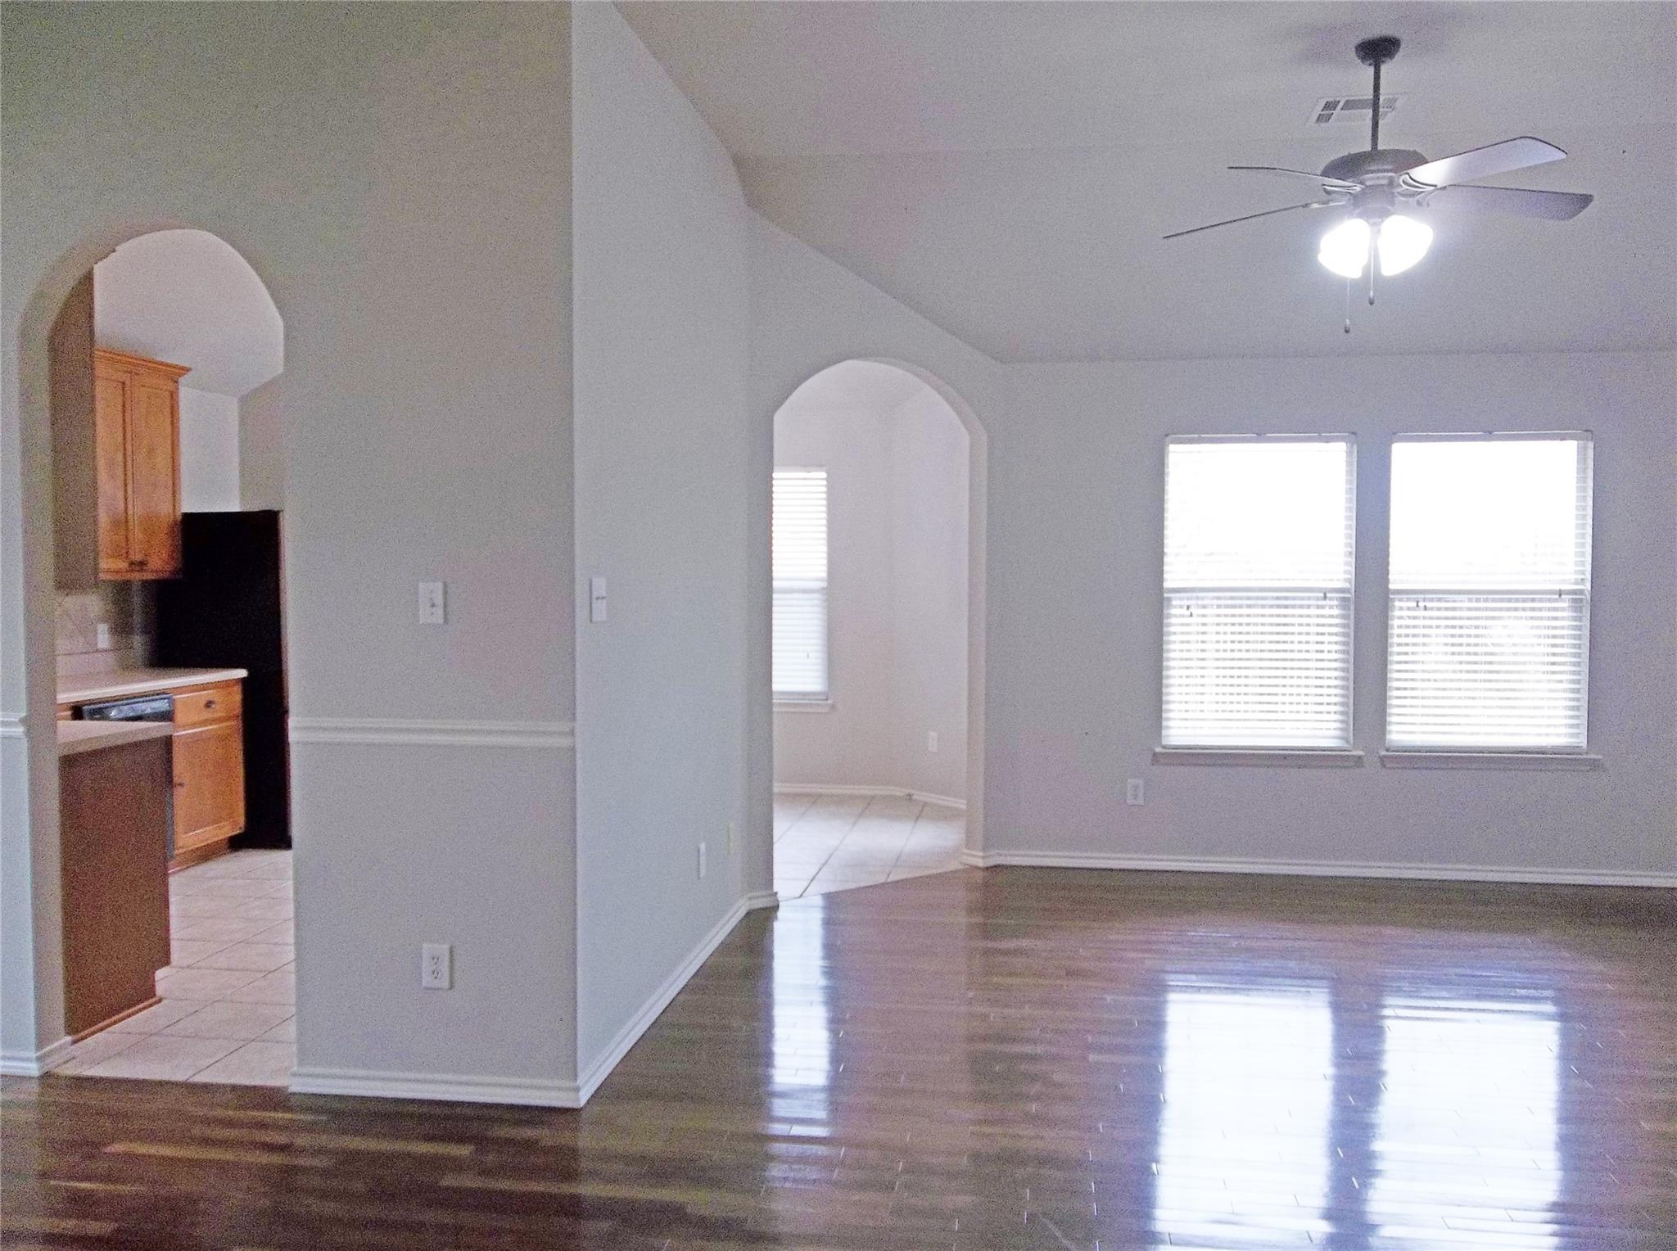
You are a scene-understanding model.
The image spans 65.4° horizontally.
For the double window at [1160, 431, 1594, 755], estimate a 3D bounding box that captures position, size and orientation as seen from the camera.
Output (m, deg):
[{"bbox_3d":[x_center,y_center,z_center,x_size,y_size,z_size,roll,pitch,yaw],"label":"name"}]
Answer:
[{"bbox_3d":[2.503,-0.163,6.133,1.925,1.500,0.110,0,2,8],"label":"double window"}]

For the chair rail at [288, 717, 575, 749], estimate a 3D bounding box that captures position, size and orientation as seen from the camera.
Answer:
[{"bbox_3d":[-1.089,0.288,3.461,0.800,0.066,0.022,0,2,8],"label":"chair rail"}]

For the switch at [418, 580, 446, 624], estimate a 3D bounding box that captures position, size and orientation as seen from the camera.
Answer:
[{"bbox_3d":[-1.078,-0.058,3.451,0.070,0.114,0.015,0,2,8],"label":"switch"}]

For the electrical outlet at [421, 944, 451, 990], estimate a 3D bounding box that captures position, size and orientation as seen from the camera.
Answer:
[{"bbox_3d":[-1.079,0.912,3.485,0.073,0.115,0.012,0,2,8],"label":"electrical outlet"}]

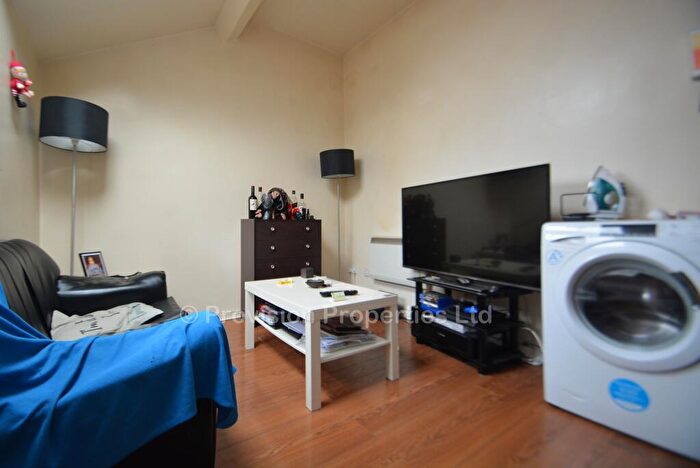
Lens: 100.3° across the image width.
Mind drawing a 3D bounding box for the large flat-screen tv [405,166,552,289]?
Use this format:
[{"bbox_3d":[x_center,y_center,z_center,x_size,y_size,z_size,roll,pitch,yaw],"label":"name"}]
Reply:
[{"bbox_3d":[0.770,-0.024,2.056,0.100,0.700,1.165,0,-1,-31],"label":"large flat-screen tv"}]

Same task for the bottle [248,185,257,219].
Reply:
[{"bbox_3d":[-0.885,-0.285,2.653,0.076,0.310,0.076,0,-1,-20],"label":"bottle"}]

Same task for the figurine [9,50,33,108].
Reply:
[{"bbox_3d":[-1.693,-0.794,1.507,0.085,0.280,0.100,0,-1,-22],"label":"figurine"}]

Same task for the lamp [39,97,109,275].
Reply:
[{"bbox_3d":[-1.815,-0.019,1.930,0.325,1.635,0.325,0,-1,-37],"label":"lamp"}]

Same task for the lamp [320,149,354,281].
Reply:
[{"bbox_3d":[-0.123,-0.010,2.970,0.325,1.635,0.325,0,-1,0],"label":"lamp"}]

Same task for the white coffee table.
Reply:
[{"bbox_3d":[-0.219,0.567,1.806,0.550,0.450,0.900,1,-1,-37],"label":"white coffee table"}]

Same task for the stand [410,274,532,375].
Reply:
[{"bbox_3d":[0.767,0.575,2.000,0.380,0.450,0.760,1,-1,-30],"label":"stand"}]

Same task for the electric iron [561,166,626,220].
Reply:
[{"bbox_3d":[1.226,-0.190,1.422,0.125,0.270,0.150,0,13,-43],"label":"electric iron"}]

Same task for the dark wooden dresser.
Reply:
[{"bbox_3d":[-0.654,0.340,2.839,0.660,0.910,0.380,1,-1,-38],"label":"dark wooden dresser"}]

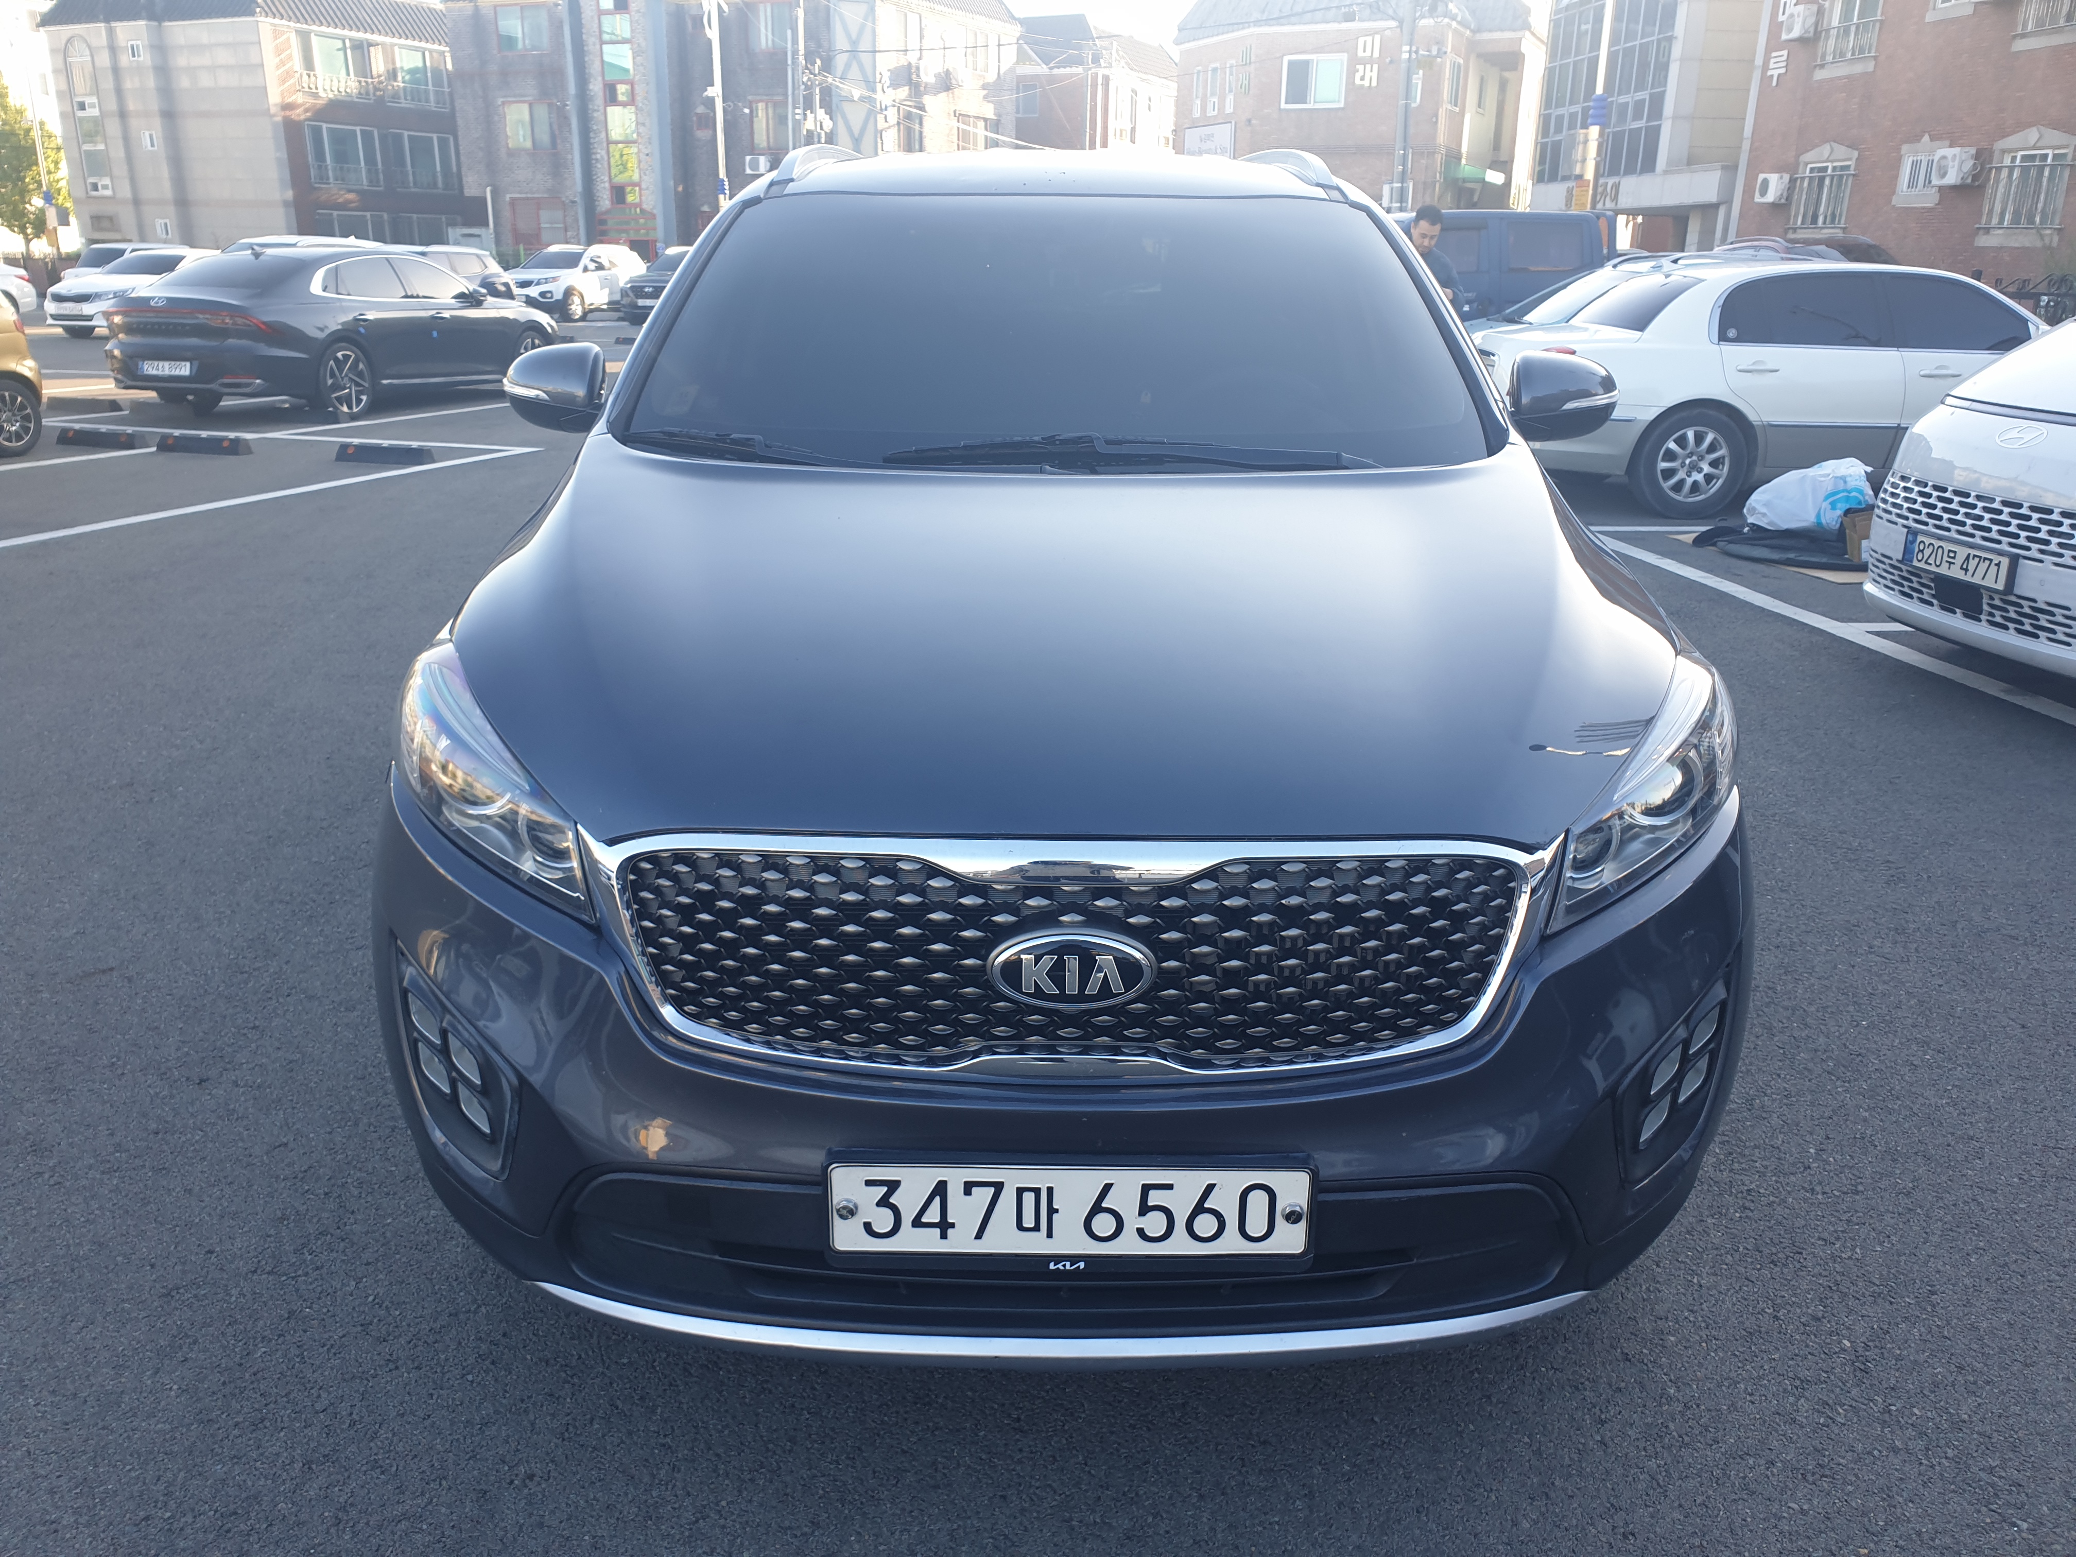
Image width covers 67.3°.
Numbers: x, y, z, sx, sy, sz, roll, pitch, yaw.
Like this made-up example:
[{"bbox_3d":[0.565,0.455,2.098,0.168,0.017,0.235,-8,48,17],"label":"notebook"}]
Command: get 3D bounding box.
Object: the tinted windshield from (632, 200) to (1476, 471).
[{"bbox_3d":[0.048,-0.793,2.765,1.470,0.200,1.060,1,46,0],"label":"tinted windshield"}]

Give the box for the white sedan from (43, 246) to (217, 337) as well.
[{"bbox_3d":[-15.521,-8.825,28.252,1.860,1.475,4.850,6,19,16],"label":"white sedan"}]

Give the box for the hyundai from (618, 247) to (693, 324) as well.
[{"bbox_3d":[-8.063,-11.654,36.835,1.860,1.680,4.550,7,20,16],"label":"hyundai"}]

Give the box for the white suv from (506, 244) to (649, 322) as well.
[{"bbox_3d":[-10.925,-11.746,36.766,1.880,1.720,4.670,7,20,16],"label":"white suv"}]

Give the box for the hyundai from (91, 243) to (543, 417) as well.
[{"bbox_3d":[-6.700,-4.462,15.456,1.875,1.470,4.980,6,19,16],"label":"hyundai"}]

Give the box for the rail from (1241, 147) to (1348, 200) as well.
[{"bbox_3d":[0.628,-1.630,4.327,0.110,0.115,1.880,1,18,0],"label":"rail"}]

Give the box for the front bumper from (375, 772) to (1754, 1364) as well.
[{"bbox_3d":[0.031,0.350,1.935,1.860,0.630,0.580,1,19,0],"label":"front bumper"}]

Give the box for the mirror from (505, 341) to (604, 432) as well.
[{"bbox_3d":[-0.932,-0.755,2.998,0.205,0.172,0.150,1,18,0],"label":"mirror"}]

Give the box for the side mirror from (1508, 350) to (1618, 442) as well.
[{"bbox_3d":[1.013,-0.737,3.007,0.205,0.172,0.150,1,18,0],"label":"side mirror"}]

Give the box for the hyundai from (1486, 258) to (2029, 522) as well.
[{"bbox_3d":[5.178,-2.611,10.265,4.960,1.485,1.850,-2,19,-7],"label":"hyundai"}]

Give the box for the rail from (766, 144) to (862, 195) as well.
[{"bbox_3d":[-0.485,-1.624,4.202,0.110,0.130,2.150,1,19,0],"label":"rail"}]

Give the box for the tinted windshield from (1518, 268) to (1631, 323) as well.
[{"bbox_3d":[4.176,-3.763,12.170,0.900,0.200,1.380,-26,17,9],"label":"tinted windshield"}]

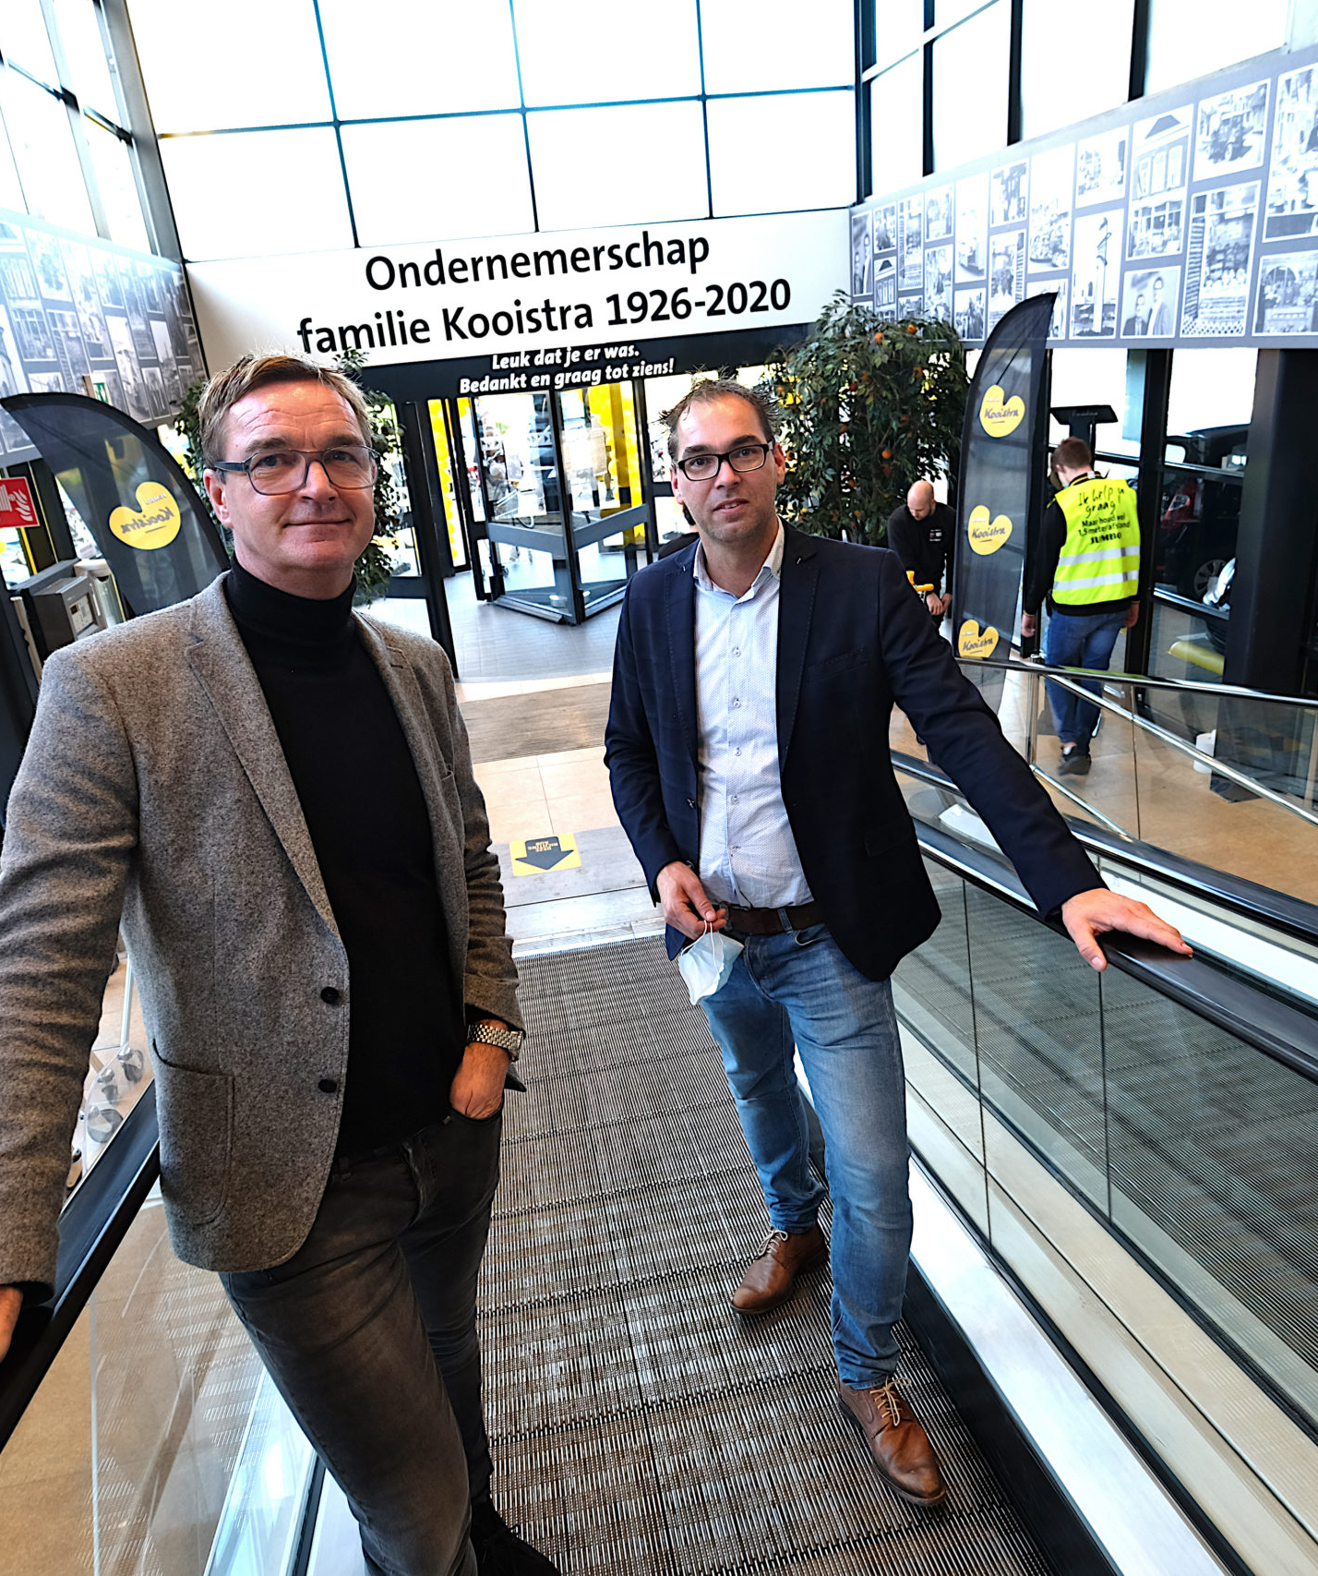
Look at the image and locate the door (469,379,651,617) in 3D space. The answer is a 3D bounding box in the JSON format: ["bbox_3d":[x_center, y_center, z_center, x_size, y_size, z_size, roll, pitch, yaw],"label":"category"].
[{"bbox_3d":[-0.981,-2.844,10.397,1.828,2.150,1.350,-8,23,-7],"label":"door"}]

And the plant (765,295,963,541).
[{"bbox_3d":[1.404,-1.942,7.115,1.350,2.580,1.350,-8,23,-7],"label":"plant"}]

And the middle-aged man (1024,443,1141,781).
[{"bbox_3d":[2.260,-0.945,5.589,0.580,1.760,0.420,-11,23,-13],"label":"middle-aged man"}]

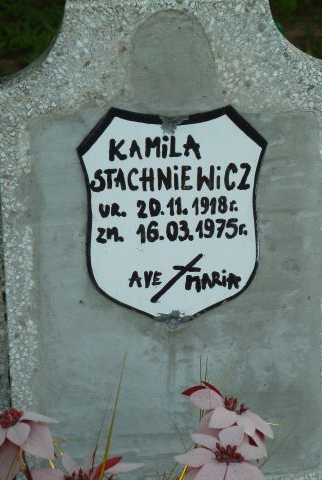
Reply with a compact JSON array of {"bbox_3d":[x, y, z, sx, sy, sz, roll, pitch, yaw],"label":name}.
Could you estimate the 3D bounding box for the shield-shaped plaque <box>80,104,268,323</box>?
[{"bbox_3d":[0.015,-0.038,3.000,0.260,0.300,0.012,-2,13,-5],"label":"shield-shaped plaque"}]

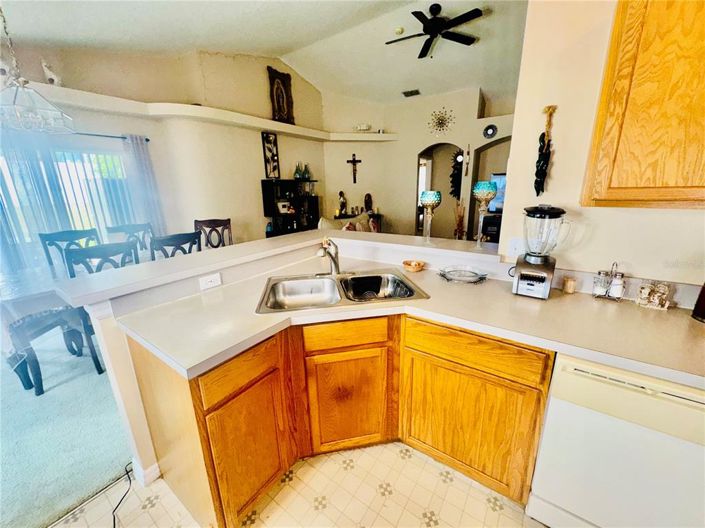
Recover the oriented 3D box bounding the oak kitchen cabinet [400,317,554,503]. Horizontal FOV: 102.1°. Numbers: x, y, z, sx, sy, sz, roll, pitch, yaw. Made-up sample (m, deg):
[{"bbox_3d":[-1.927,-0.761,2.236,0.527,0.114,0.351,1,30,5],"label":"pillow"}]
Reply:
[{"bbox_3d":[0.673,0.614,1.536,0.602,0.846,0.610,9,19,35],"label":"oak kitchen cabinet"}]

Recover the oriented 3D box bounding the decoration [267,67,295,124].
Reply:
[{"bbox_3d":[-1.289,-3.057,5.242,0.040,0.910,0.540,9,18,34],"label":"decoration"}]

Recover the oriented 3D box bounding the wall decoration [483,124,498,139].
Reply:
[{"bbox_3d":[2.581,-2.469,5.322,0.245,0.245,0.030,9,19,35],"label":"wall decoration"}]

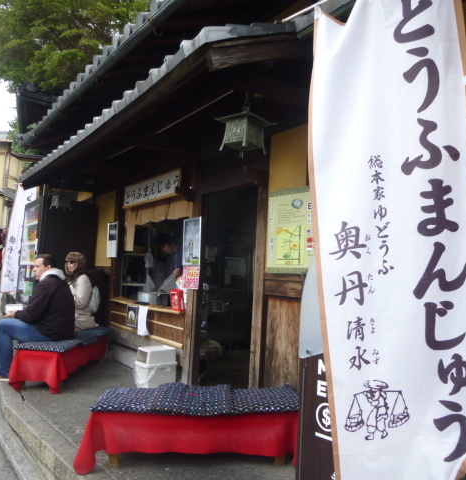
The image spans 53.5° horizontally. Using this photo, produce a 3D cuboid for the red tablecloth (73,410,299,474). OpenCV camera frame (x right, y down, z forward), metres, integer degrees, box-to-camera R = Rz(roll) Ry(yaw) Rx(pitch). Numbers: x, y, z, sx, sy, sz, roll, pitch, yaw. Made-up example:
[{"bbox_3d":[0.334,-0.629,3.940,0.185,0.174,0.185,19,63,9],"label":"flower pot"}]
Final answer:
[{"bbox_3d":[-0.263,1.196,2.910,1.320,0.300,0.540,3,-4,-6],"label":"red tablecloth"}]

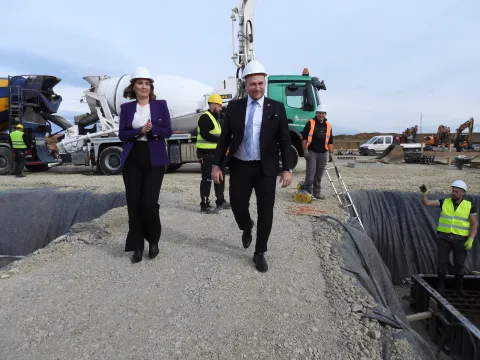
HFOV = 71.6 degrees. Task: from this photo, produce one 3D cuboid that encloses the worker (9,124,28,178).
[{"bbox_3d":[-7.411,-0.964,11.161,0.580,1.790,0.420,-1,6,-6],"label":"worker"}]

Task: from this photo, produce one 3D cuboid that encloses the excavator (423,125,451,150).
[{"bbox_3d":[28.865,-5.993,48.639,4.900,3.800,2.300,-3,7,-30],"label":"excavator"}]

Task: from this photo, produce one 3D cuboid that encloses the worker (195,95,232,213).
[{"bbox_3d":[-0.393,-0.397,5.227,0.520,1.820,0.520,2,7,21],"label":"worker"}]

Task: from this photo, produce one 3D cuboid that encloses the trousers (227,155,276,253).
[{"bbox_3d":[0.116,0.202,3.099,0.420,0.940,0.620,0,6,2],"label":"trousers"}]

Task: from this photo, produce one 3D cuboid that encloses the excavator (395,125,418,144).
[{"bbox_3d":[23.985,-5.787,47.655,4.300,3.600,2.100,-3,7,-30],"label":"excavator"}]

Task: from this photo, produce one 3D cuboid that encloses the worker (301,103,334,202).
[{"bbox_3d":[1.489,-0.545,6.479,0.620,1.810,0.420,1,6,6],"label":"worker"}]

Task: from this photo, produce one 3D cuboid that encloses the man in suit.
[{"bbox_3d":[0.115,-0.157,3.071,0.720,1.860,0.680,0,6,2],"label":"man in suit"}]

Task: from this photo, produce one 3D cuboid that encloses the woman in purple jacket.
[{"bbox_3d":[-0.873,-0.137,3.073,0.490,1.760,0.420,0,6,-5],"label":"woman in purple jacket"}]

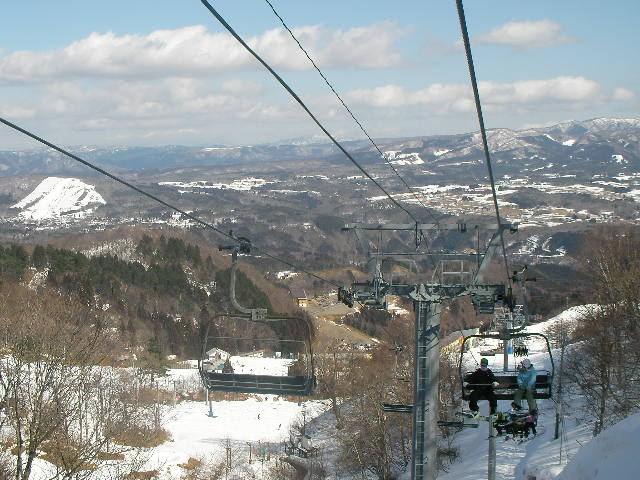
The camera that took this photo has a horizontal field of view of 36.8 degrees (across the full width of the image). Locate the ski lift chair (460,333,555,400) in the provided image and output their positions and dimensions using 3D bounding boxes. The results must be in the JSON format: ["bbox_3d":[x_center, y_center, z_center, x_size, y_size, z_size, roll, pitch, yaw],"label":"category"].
[{"bbox_3d":[4.404,2.987,22.700,2.150,1.520,0.800,1,6,12],"label":"ski lift chair"}]

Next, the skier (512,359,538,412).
[{"bbox_3d":[4.775,3.398,22.450,0.540,1.200,0.800,1,6,12],"label":"skier"}]

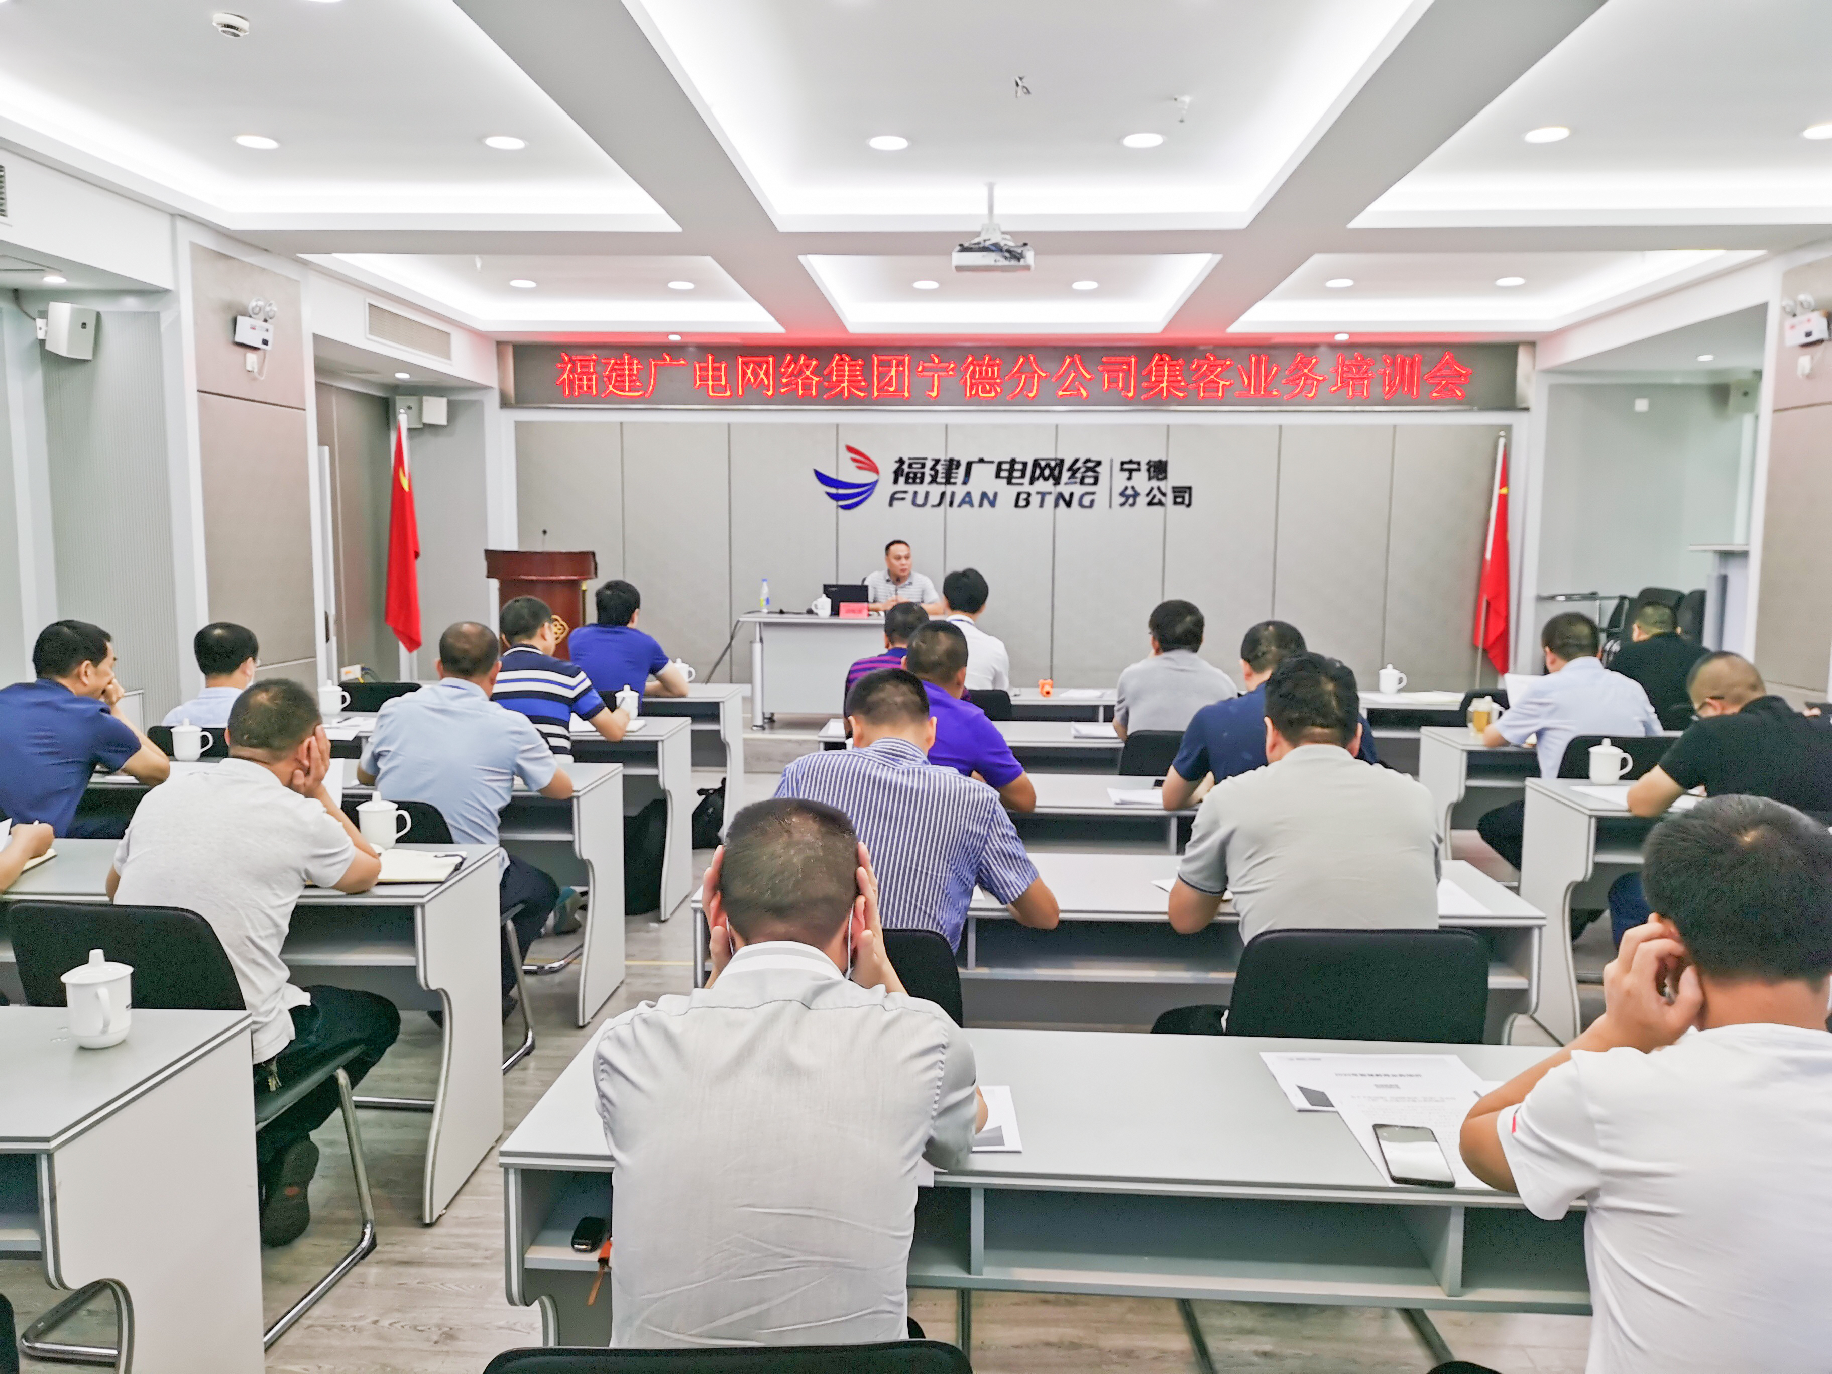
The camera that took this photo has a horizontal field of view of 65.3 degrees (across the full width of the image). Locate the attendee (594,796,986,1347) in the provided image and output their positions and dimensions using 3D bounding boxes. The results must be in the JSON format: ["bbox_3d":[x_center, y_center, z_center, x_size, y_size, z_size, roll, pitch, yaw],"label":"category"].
[{"bbox_3d":[-0.145,0.754,1.655,0.470,1.230,0.750,1,6,3],"label":"attendee"}]

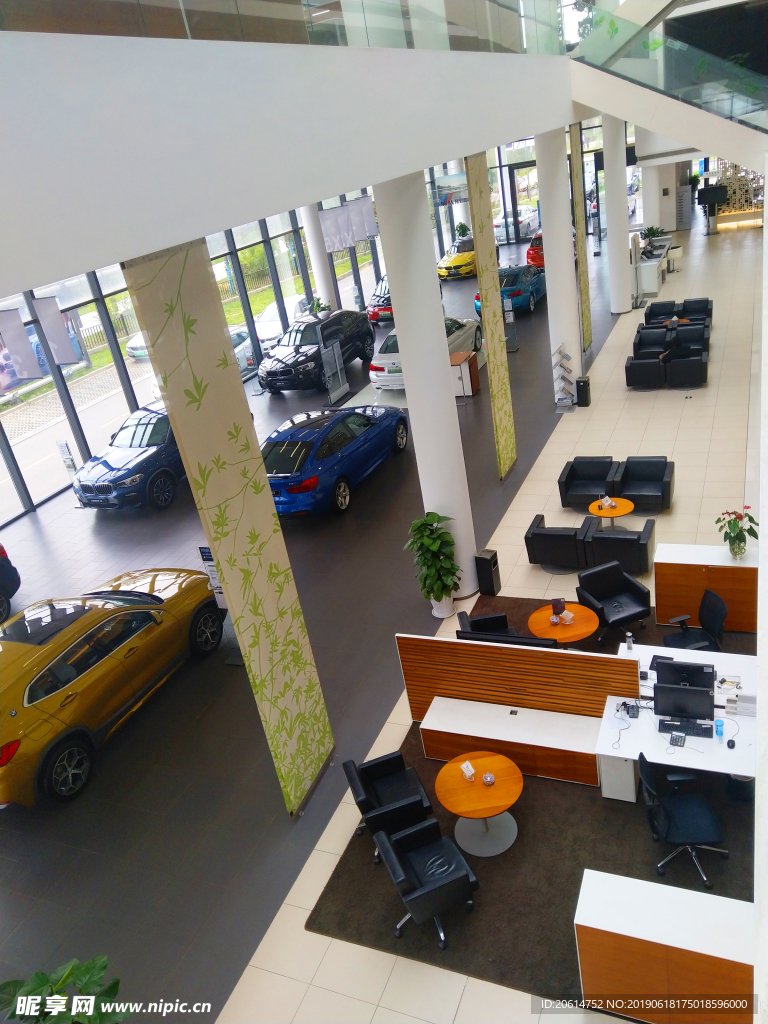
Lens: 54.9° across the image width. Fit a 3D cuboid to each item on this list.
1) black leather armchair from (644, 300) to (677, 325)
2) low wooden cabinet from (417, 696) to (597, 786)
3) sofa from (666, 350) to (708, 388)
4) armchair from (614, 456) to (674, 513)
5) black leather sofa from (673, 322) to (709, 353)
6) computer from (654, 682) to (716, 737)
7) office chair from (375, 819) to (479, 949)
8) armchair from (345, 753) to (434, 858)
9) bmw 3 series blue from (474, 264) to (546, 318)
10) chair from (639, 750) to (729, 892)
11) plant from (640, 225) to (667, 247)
[{"bbox_3d":[7.777,-5.435,20.614,0.834,0.730,0.730,1,28,24],"label":"black leather armchair"},{"bbox_3d":[1.344,2.389,7.756,1.820,0.430,0.480,2,28,26],"label":"low wooden cabinet"},{"bbox_3d":[6.845,-3.198,16.681,0.837,0.735,0.772,2,27,25],"label":"sofa"},{"bbox_3d":[4.307,-0.464,12.189,0.834,0.730,0.730,2,28,26],"label":"armchair"},{"bbox_3d":[7.609,-4.181,18.284,0.870,0.750,0.790,2,28,26],"label":"black leather sofa"},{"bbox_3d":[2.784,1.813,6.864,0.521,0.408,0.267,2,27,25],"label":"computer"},{"bbox_3d":[0.382,3.169,6.469,0.670,0.800,0.650,-17,26,-13],"label":"office chair"},{"bbox_3d":[0.049,2.828,7.260,0.670,0.800,0.650,-16,26,-12],"label":"armchair"},{"bbox_3d":[4.819,-8.278,27.115,1.825,1.390,4.640,2,28,26],"label":"bmw 3 series blue"},{"bbox_3d":[2.631,2.658,6.441,0.650,0.970,0.630,-6,26,11],"label":"chair"},{"bbox_3d":[9.776,-10.012,26.875,0.850,0.700,0.800,2,28,26],"label":"plant"}]

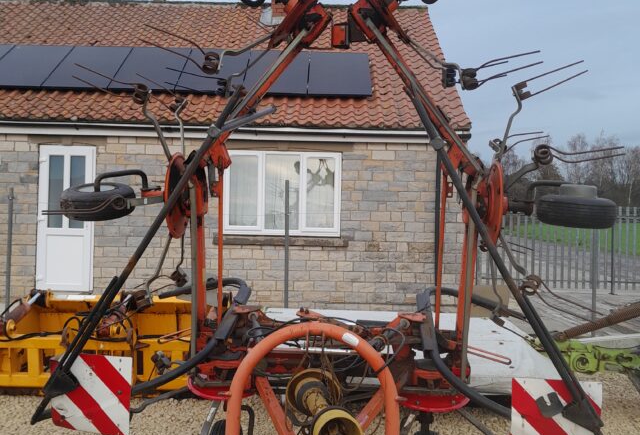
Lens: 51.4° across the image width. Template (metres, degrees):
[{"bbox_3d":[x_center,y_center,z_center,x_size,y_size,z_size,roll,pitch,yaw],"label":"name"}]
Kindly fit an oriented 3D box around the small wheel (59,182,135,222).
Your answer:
[{"bbox_3d":[-1.192,-0.083,3.580,0.385,0.165,0.385,-4,14,0],"label":"small wheel"}]

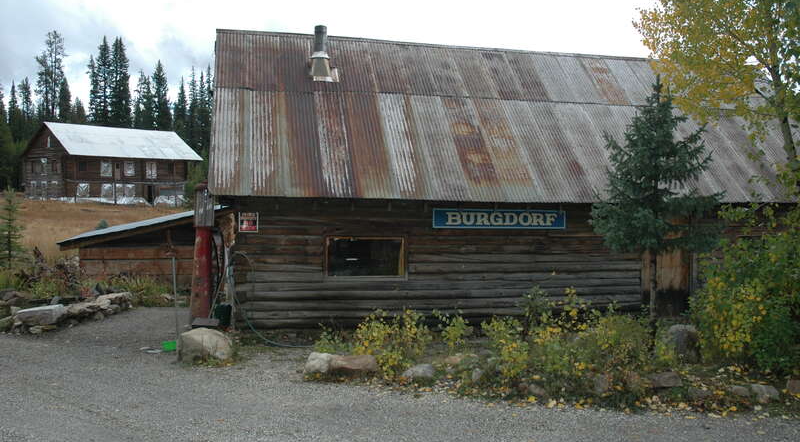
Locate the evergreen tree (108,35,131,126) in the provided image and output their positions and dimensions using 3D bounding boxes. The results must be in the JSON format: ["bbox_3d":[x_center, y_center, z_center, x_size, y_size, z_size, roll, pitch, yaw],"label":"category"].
[{"bbox_3d":[-39.303,-14.992,84.000,3.400,21.440,3.400,0,0,0],"label":"evergreen tree"}]

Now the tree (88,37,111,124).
[{"bbox_3d":[-47.619,-17.193,95.000,3.803,23.770,3.700,0,-1,0],"label":"tree"}]

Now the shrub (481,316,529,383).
[{"bbox_3d":[1.211,1.490,6.950,0.556,0.788,0.580,0,-1,0],"label":"shrub"}]

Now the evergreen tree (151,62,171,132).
[{"bbox_3d":[-37.952,-15.213,95.000,3.486,20.125,3.400,0,-1,0],"label":"evergreen tree"}]

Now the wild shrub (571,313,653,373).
[{"bbox_3d":[2.339,1.360,6.600,0.860,0.700,0.750,0,0,0],"label":"wild shrub"}]

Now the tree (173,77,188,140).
[{"bbox_3d":[-32.220,-12.917,88.000,2.800,16.290,2.800,0,0,0],"label":"tree"}]

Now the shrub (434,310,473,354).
[{"bbox_3d":[0.723,1.500,8.100,0.513,0.608,0.480,0,-1,0],"label":"shrub"}]

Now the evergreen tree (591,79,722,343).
[{"bbox_3d":[3.166,-0.056,7.400,1.620,3.380,1.620,0,0,0],"label":"evergreen tree"}]

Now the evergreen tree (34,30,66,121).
[{"bbox_3d":[-47.805,-15.183,82.000,4.300,22.020,4.300,0,0,0],"label":"evergreen tree"}]

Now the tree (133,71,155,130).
[{"bbox_3d":[-36.796,-12.982,86.000,3.300,16.930,3.300,0,0,0],"label":"tree"}]

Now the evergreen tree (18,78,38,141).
[{"bbox_3d":[-52.053,-12.120,84.000,2.900,15.970,2.900,0,0,0],"label":"evergreen tree"}]

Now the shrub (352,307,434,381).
[{"bbox_3d":[-0.089,1.463,7.100,0.947,0.829,0.800,0,-1,0],"label":"shrub"}]

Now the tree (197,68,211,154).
[{"bbox_3d":[-30.980,-14.737,95.000,2.535,19.491,2.500,0,-1,0],"label":"tree"}]

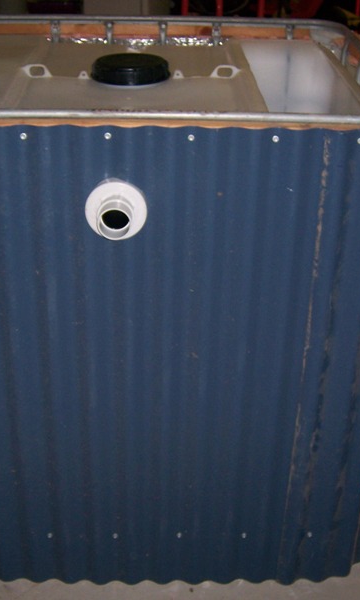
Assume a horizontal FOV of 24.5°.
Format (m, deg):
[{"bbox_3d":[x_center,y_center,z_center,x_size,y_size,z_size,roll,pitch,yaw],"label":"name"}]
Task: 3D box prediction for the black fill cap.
[{"bbox_3d":[-0.114,-0.542,1.955,0.184,0.041,0.184,1,29,-2],"label":"black fill cap"}]

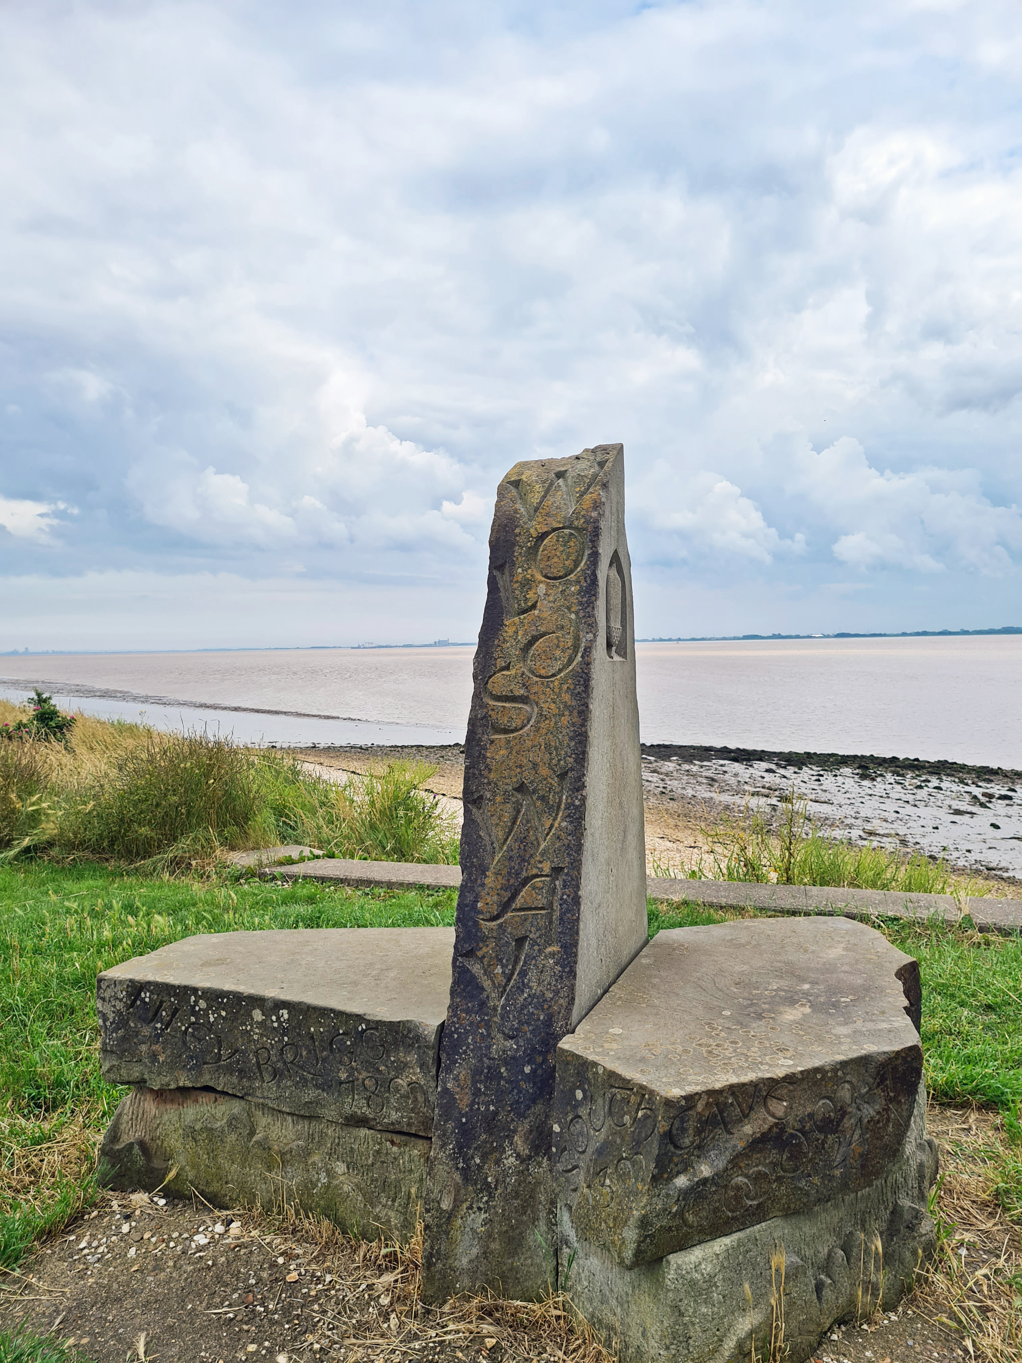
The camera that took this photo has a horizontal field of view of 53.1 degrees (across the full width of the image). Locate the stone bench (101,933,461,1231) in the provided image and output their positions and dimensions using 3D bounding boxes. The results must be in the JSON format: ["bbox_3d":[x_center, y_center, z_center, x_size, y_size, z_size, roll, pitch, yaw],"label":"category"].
[{"bbox_3d":[-0.511,1.094,3.089,1.107,0.547,0.880,0,2,23],"label":"stone bench"}]

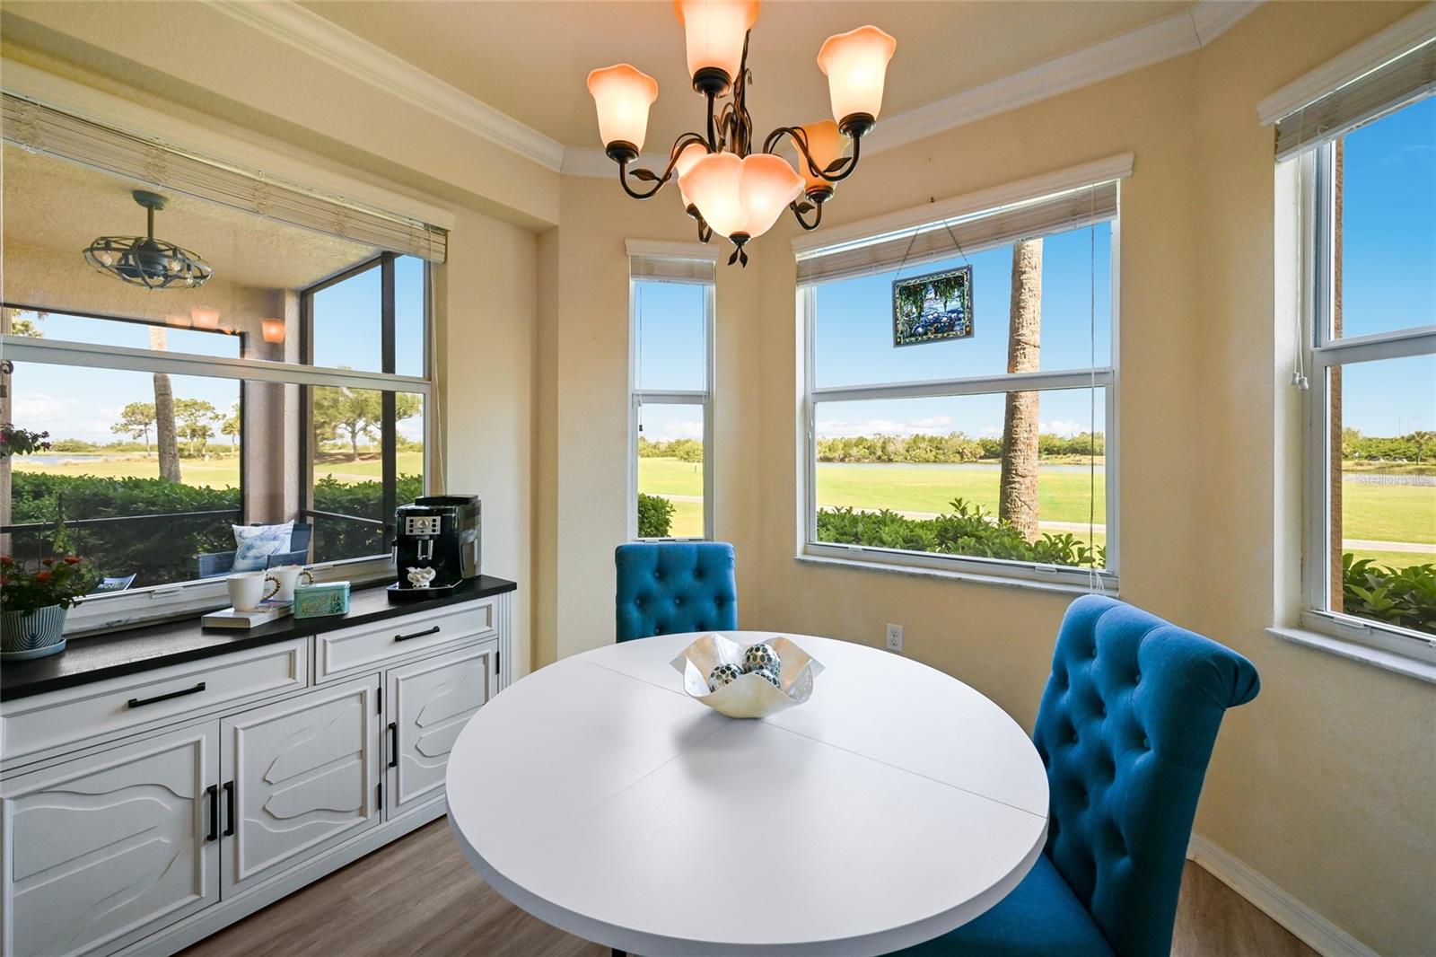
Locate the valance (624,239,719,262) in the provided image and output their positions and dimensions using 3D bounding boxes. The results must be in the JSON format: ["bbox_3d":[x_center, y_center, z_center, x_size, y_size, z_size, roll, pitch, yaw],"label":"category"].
[{"bbox_3d":[-0.221,-1.109,2.720,0.465,0.088,0.075,0,1,-8],"label":"valance"}]

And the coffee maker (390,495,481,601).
[{"bbox_3d":[-1.103,0.257,2.185,0.240,0.355,0.420,0,1,-10],"label":"coffee maker"}]

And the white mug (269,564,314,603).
[{"bbox_3d":[-1.458,0.360,1.905,0.125,0.112,0.096,-1,2,-40],"label":"white mug"}]

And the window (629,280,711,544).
[{"bbox_3d":[-0.235,-0.348,2.820,0.430,1.385,0.090,0,1,-8],"label":"window"}]

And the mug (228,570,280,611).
[{"bbox_3d":[-1.508,0.365,1.810,0.128,0.112,0.096,-1,2,-40],"label":"mug"}]

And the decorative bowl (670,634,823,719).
[{"bbox_3d":[0.069,0.460,1.270,0.345,0.135,0.310,0,1,-3],"label":"decorative bowl"}]

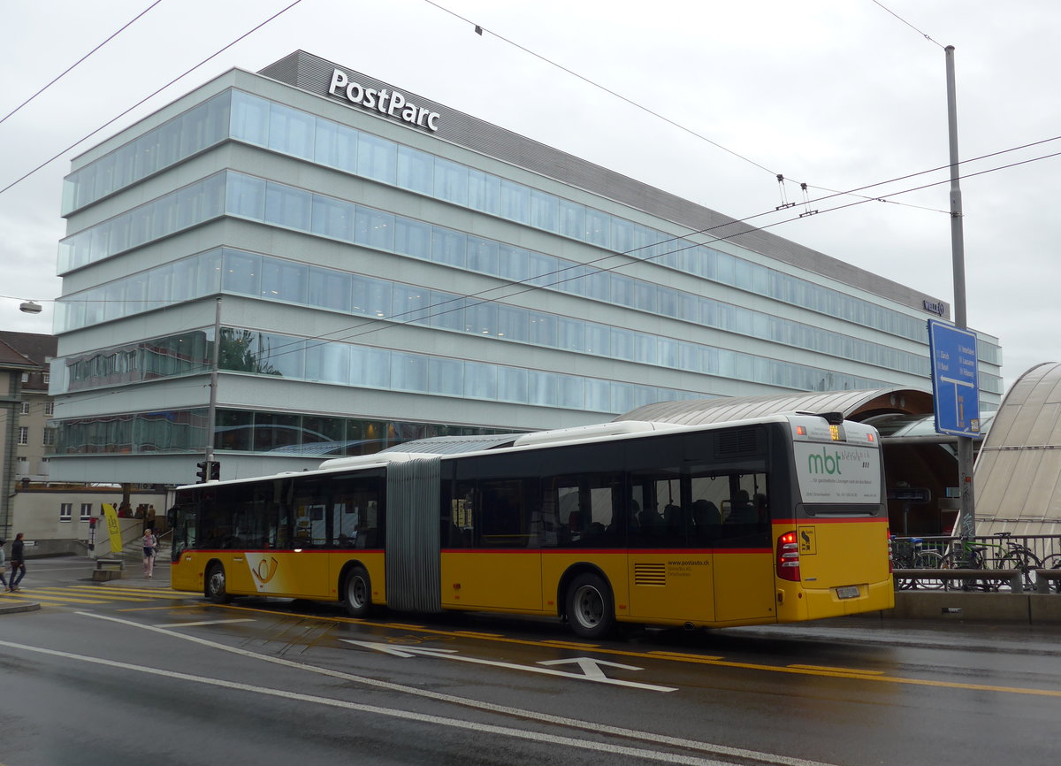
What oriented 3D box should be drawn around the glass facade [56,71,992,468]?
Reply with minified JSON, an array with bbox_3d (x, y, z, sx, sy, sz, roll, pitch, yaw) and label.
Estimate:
[{"bbox_3d":[15.777,0.117,89.904,20.530,19.300,108.310,-5,-8,44],"label":"glass facade"}]

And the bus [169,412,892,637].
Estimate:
[{"bbox_3d":[-2.114,2.942,18.655,2.550,3.110,17.940,7,-12,-43],"label":"bus"}]

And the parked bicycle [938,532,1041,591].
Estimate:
[{"bbox_3d":[8.114,3.150,16.800,1.700,1.040,0.600,-1,-6,17],"label":"parked bicycle"}]

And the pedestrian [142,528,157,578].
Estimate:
[{"bbox_3d":[-13.220,5.921,33.000,0.520,1.680,0.450,2,-6,-12],"label":"pedestrian"}]

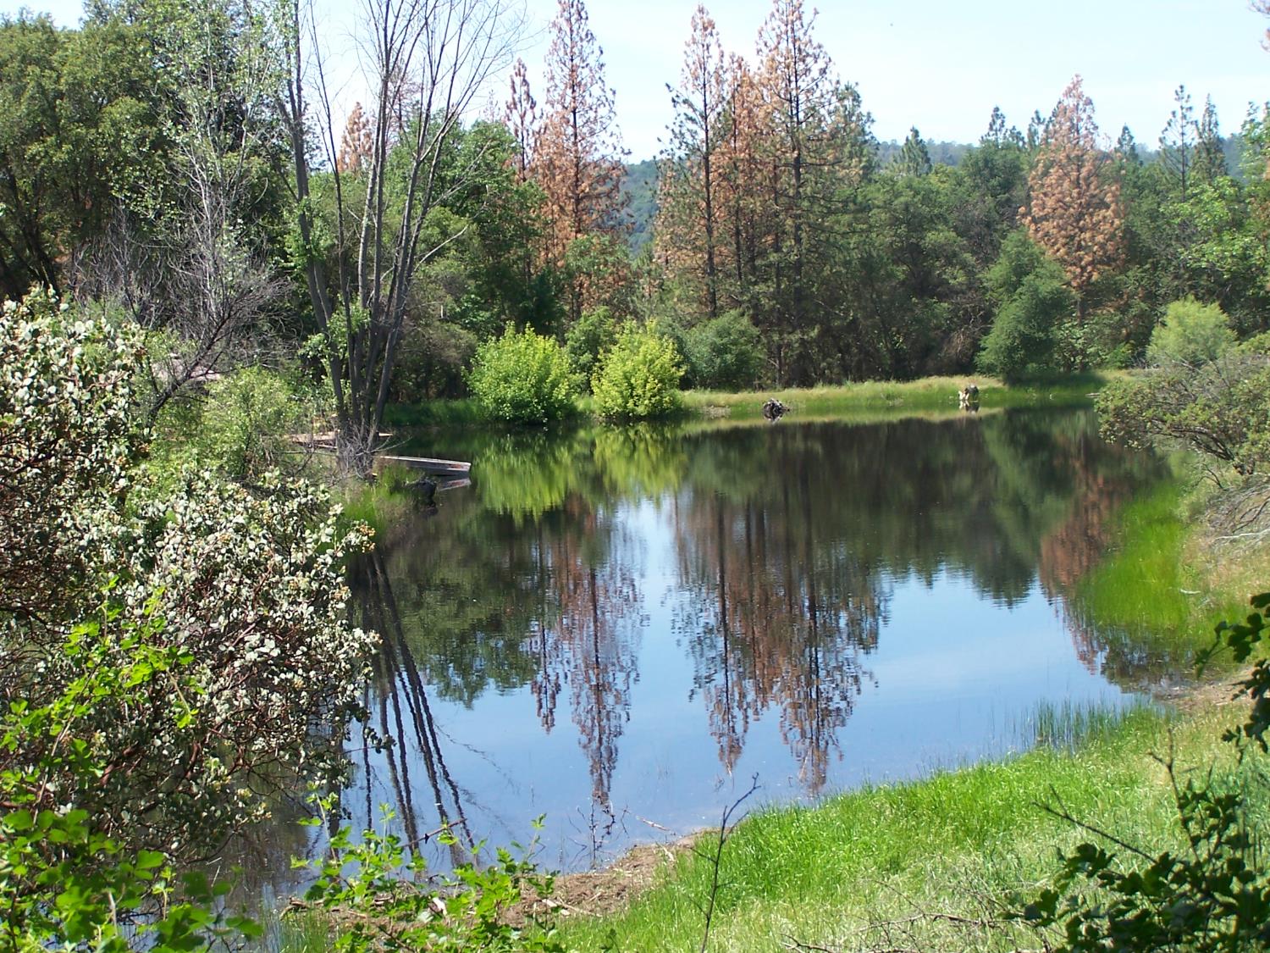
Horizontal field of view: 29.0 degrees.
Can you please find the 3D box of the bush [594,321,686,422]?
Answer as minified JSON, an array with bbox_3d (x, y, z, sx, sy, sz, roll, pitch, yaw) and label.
[{"bbox_3d":[0.099,-3.525,82.000,3.050,3.250,2.900,-2,3,0],"label":"bush"}]

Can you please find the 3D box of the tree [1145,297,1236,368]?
[{"bbox_3d":[20.361,-5.104,90.000,3.300,2.900,3.000,-2,3,0],"label":"tree"}]

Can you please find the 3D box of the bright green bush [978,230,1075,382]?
[{"bbox_3d":[14.570,-6.334,91.500,3.550,5.500,3.400,-2,3,0],"label":"bright green bush"}]

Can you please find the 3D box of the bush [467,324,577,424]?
[{"bbox_3d":[-3.802,-3.467,83.000,3.550,3.300,3.300,-2,3,0],"label":"bush"}]

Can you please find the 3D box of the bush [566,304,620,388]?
[{"bbox_3d":[-1.488,-4.757,91.000,2.300,3.100,2.200,-2,3,0],"label":"bush"}]

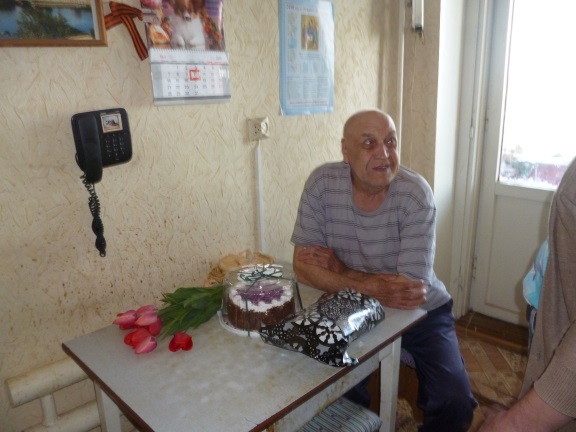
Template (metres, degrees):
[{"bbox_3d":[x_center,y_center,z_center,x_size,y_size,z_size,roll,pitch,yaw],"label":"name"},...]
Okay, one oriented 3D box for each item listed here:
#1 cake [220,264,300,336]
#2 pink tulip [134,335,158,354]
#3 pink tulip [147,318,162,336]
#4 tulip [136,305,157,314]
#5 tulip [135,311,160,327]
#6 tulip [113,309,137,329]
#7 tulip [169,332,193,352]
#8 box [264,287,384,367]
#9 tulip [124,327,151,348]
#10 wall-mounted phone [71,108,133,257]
[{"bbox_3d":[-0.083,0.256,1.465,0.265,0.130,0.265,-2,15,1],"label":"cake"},{"bbox_3d":[-0.390,0.354,1.283,0.048,0.048,0.075,5,24,26],"label":"pink tulip"},{"bbox_3d":[-0.398,0.322,1.358,0.048,0.048,0.070,4,27,24],"label":"pink tulip"},{"bbox_3d":[-0.434,0.290,1.429,0.046,0.046,0.070,11,26,42],"label":"tulip"},{"bbox_3d":[-0.418,0.303,1.376,0.048,0.048,0.075,7,25,31],"label":"tulip"},{"bbox_3d":[-0.483,0.308,1.386,0.048,0.048,0.075,9,24,36],"label":"tulip"},{"bbox_3d":[-0.297,0.349,1.287,0.058,0.052,0.060,-6,32,-13],"label":"tulip"},{"bbox_3d":[0.144,0.297,1.367,0.310,0.085,0.260,-16,20,-42],"label":"box"},{"bbox_3d":[-0.418,0.340,1.302,0.052,0.052,0.075,7,25,31],"label":"tulip"},{"bbox_3d":[-0.506,-0.100,1.346,0.145,0.400,0.075,-16,20,-42],"label":"wall-mounted phone"}]

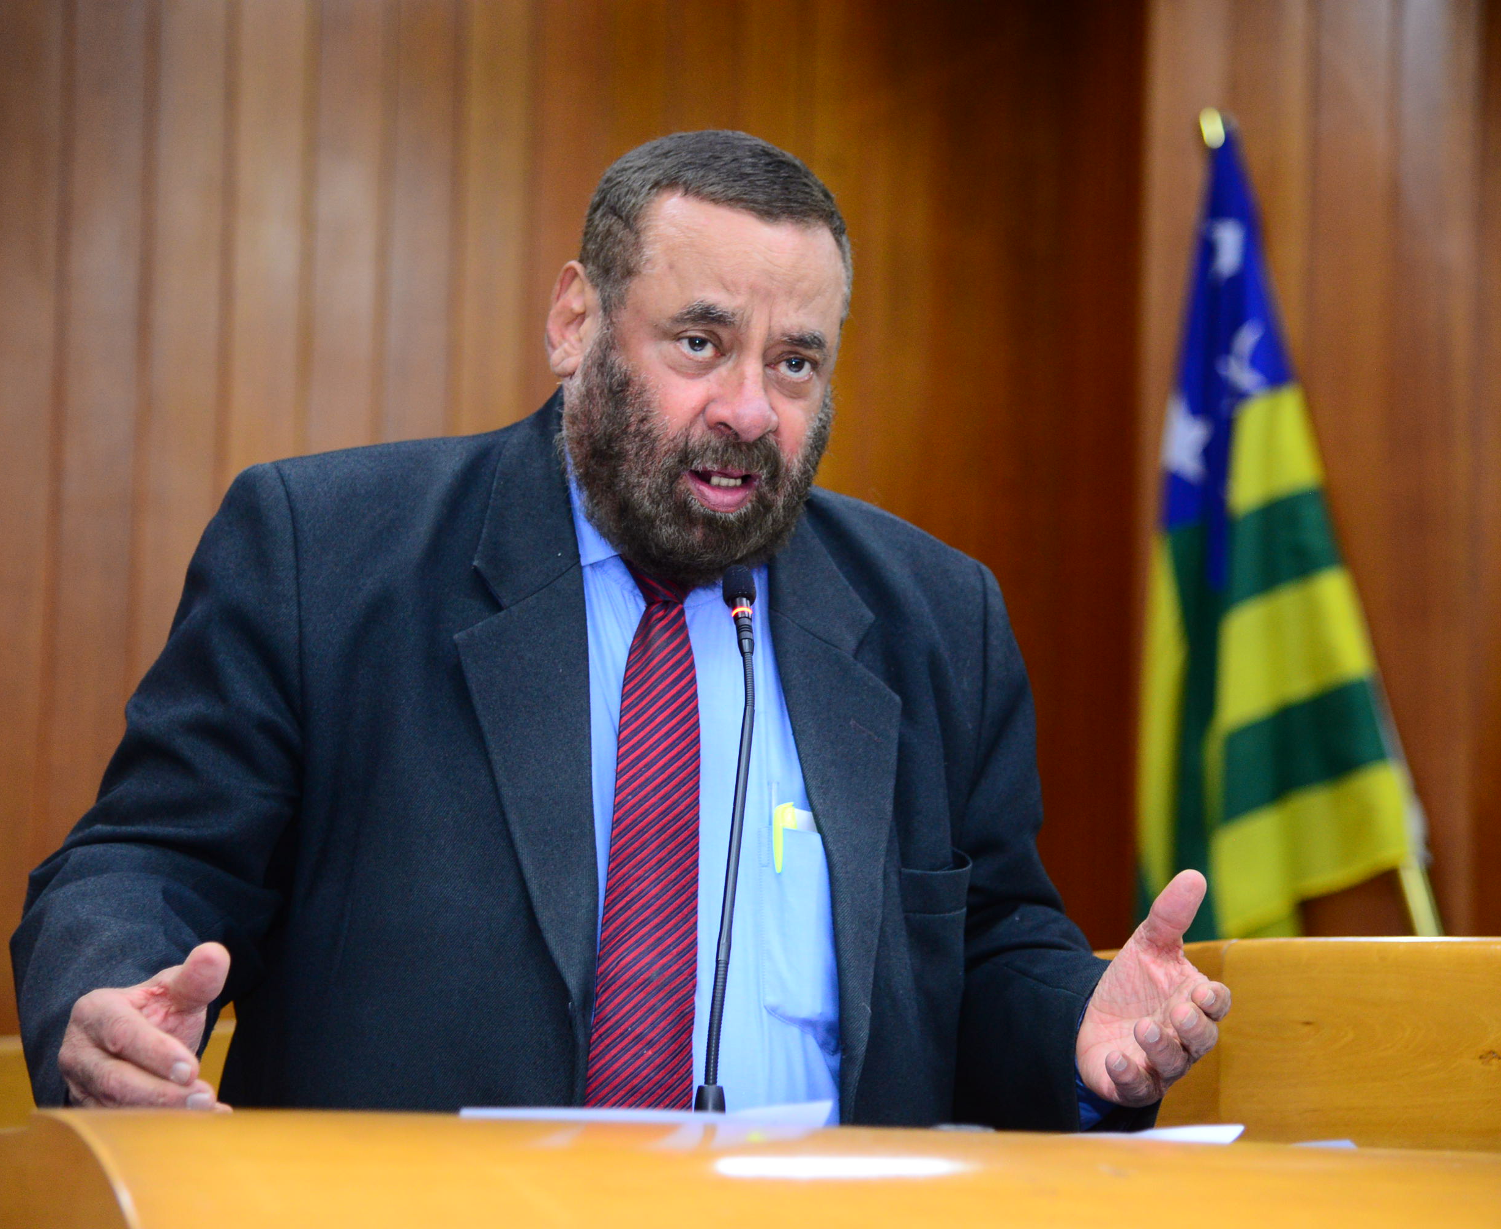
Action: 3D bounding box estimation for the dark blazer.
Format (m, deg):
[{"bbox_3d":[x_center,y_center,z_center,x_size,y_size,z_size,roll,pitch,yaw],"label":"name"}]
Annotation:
[{"bbox_3d":[-0.115,0.235,2.860,0.640,0.750,0.410,4,-8,-20],"label":"dark blazer"}]

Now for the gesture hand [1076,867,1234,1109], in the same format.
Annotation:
[{"bbox_3d":[0.218,0.203,2.720,0.090,0.125,0.130,4,-8,-18],"label":"gesture hand"}]

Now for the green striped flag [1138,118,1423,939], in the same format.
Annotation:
[{"bbox_3d":[0.630,0.000,6.000,0.350,1.150,0.230,1,-8,0],"label":"green striped flag"}]

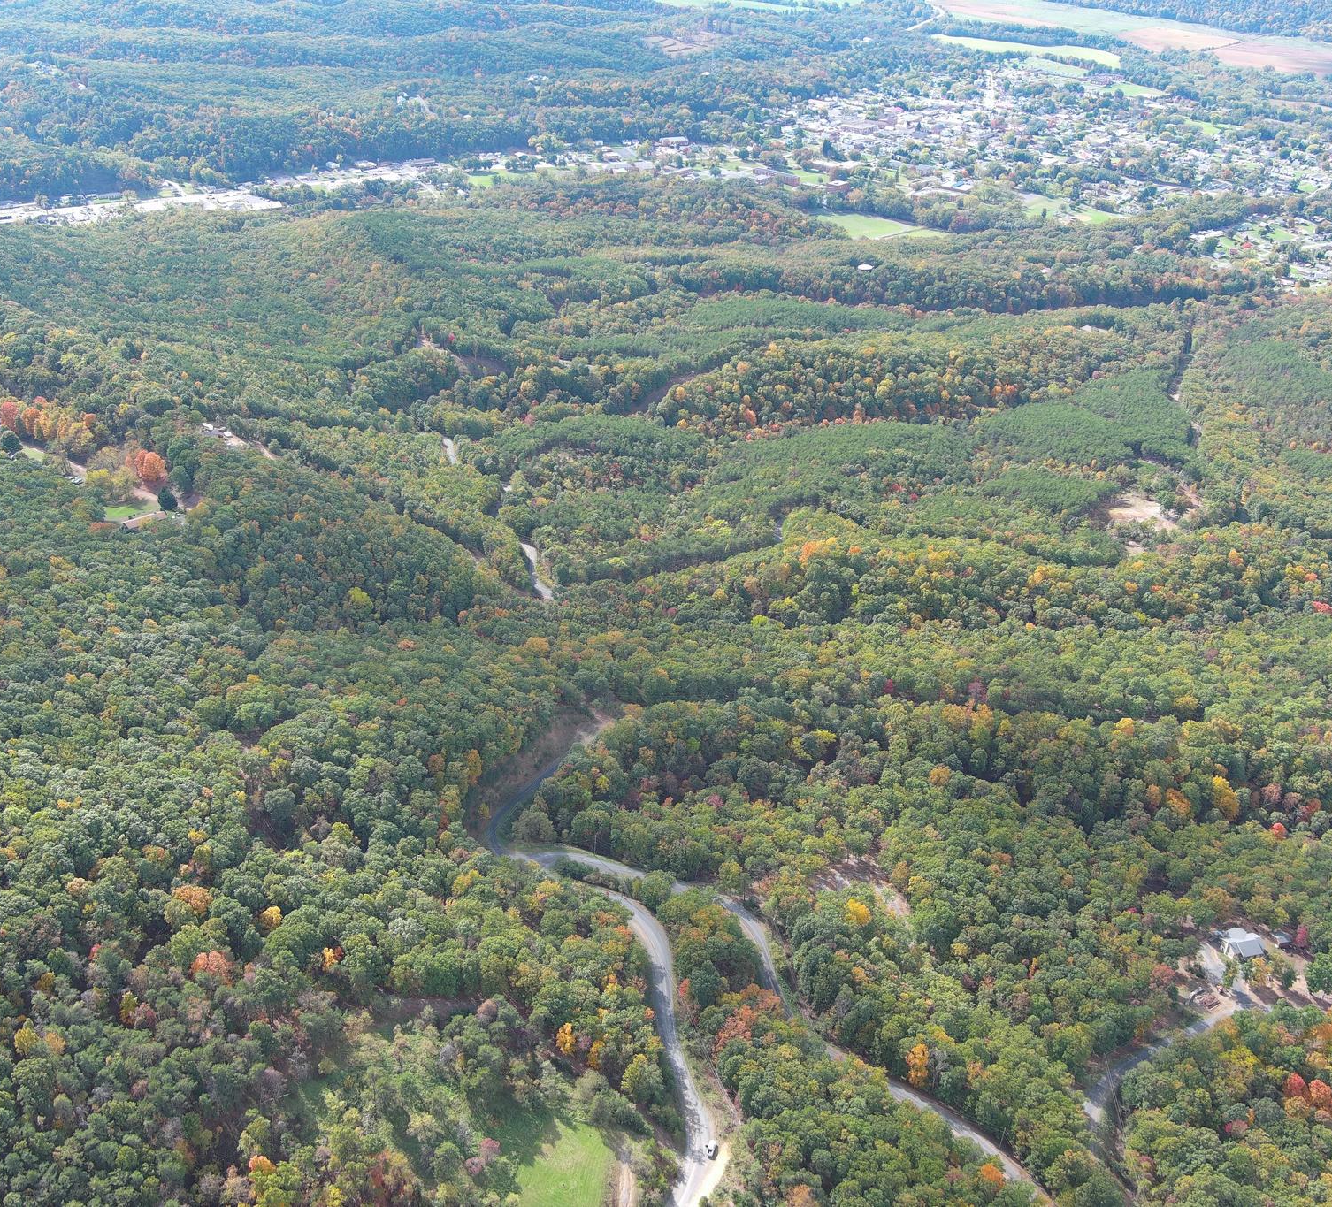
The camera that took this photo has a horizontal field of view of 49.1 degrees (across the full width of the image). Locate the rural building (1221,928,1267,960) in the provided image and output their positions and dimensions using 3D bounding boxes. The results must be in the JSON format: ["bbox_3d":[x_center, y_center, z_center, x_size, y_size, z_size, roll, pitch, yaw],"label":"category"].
[{"bbox_3d":[185.903,109.816,470.000,10.500,5.900,9.900,-6,26,-12],"label":"rural building"}]

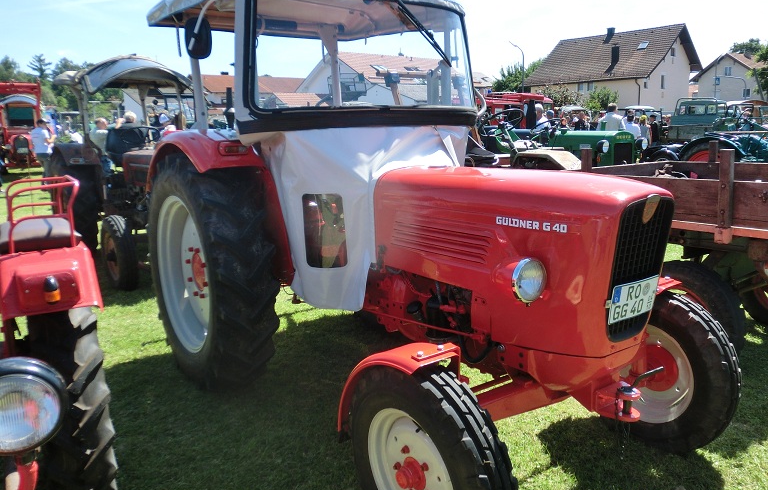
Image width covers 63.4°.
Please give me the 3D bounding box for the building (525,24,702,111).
[{"bbox_3d":[18.058,-12.421,49.274,9.400,8.500,11.400,-10,14,-40],"label":"building"}]

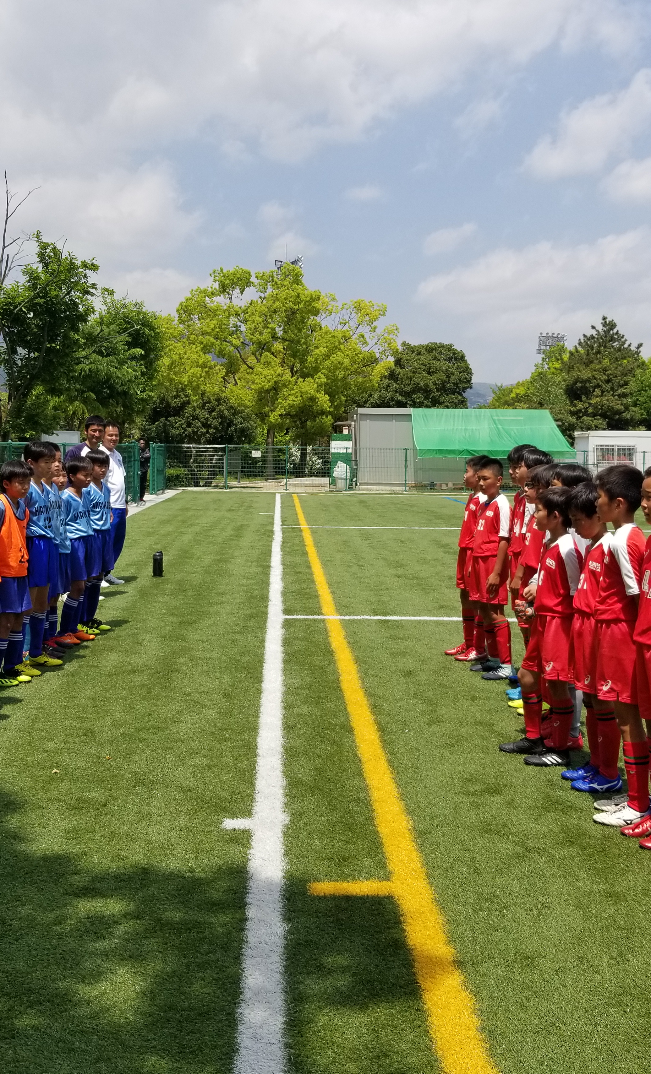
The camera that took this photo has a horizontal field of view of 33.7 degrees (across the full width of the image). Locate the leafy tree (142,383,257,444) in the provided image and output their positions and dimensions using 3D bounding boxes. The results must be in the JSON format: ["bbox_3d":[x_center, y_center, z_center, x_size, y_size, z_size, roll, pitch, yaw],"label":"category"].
[{"bbox_3d":[-4.716,-3.849,40.300,4.400,3.950,4.200,1,5,-2],"label":"leafy tree"}]

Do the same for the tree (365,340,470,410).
[{"bbox_3d":[4.720,-6.462,55.000,6.000,7.000,5.800,1,5,-2],"label":"tree"}]

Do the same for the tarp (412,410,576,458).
[{"bbox_3d":[6.060,-3.807,39.500,5.750,1.800,2.000,1,5,-2],"label":"tarp"}]

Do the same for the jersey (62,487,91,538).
[{"bbox_3d":[-1.951,-0.189,8.450,0.230,0.420,0.380,2,5,10],"label":"jersey"}]

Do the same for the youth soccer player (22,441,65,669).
[{"bbox_3d":[-1.956,0.116,7.420,0.320,1.530,0.420,2,5,9],"label":"youth soccer player"}]

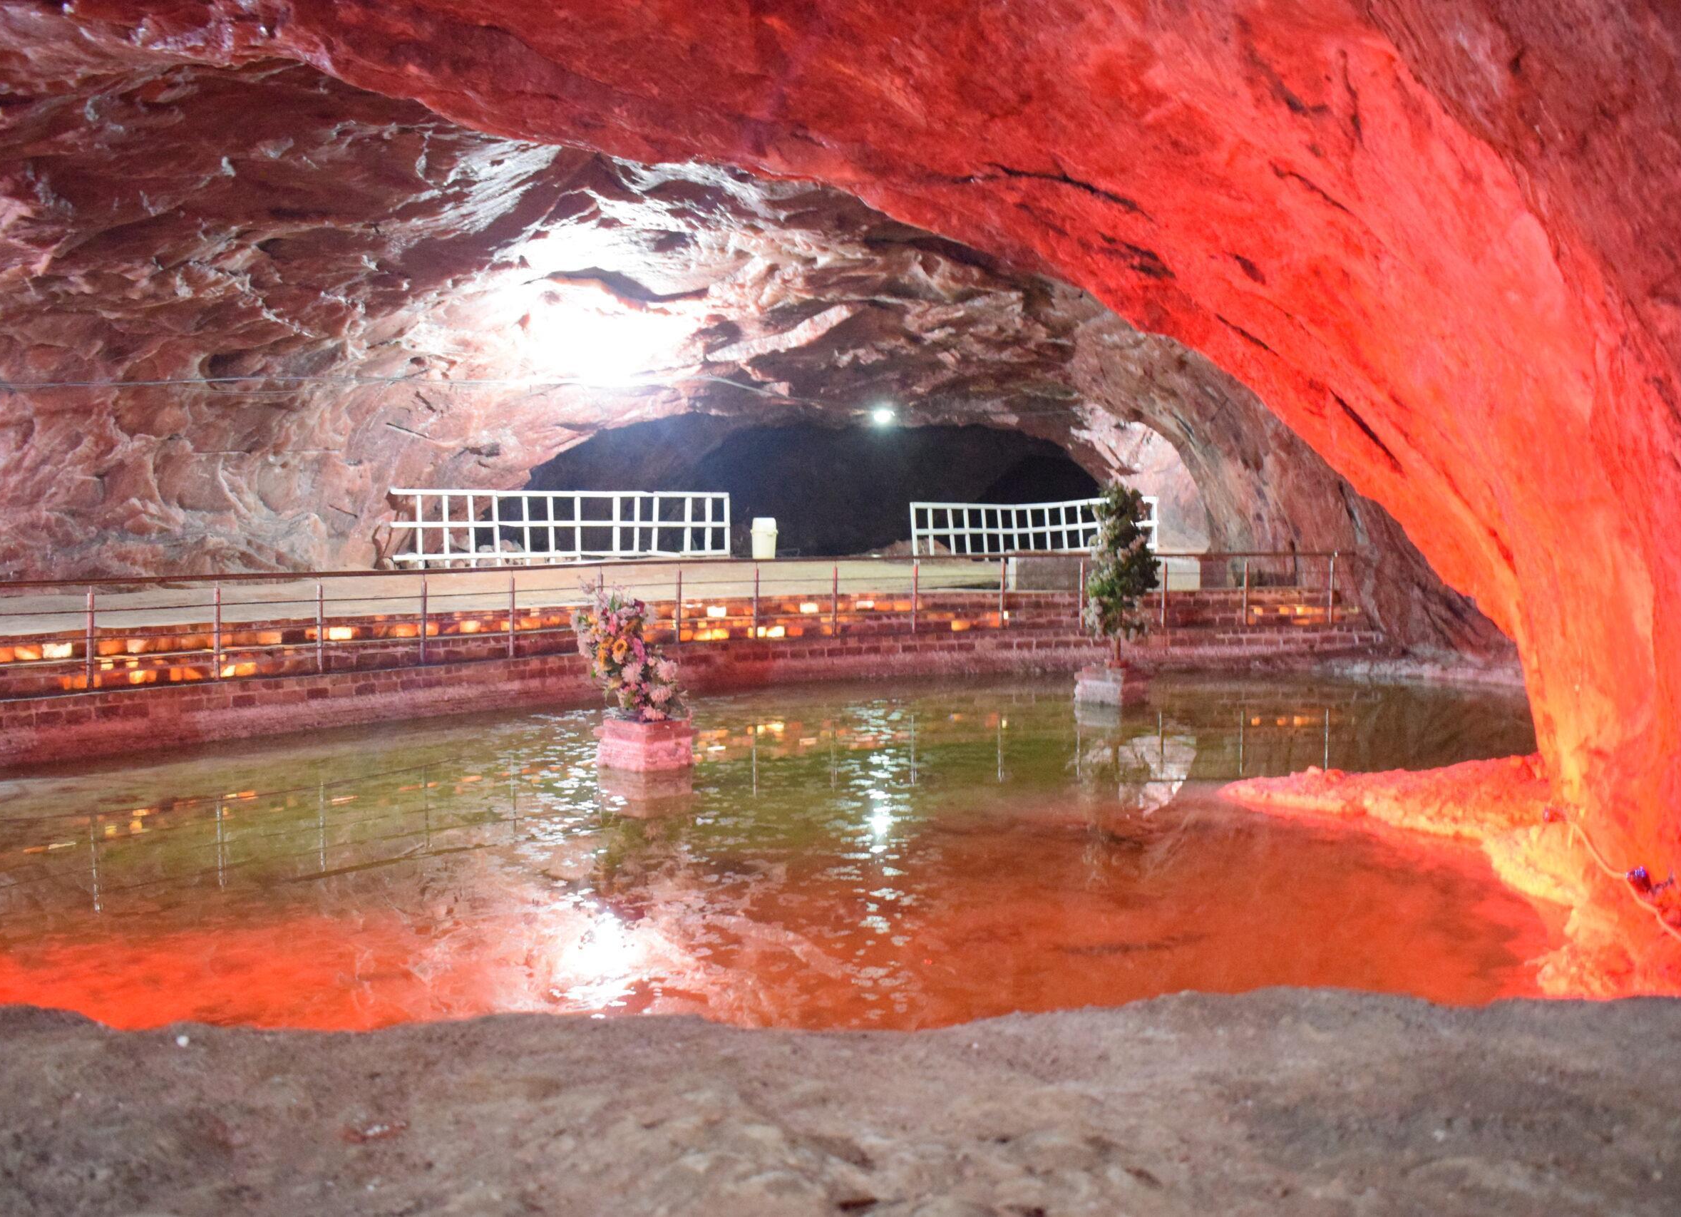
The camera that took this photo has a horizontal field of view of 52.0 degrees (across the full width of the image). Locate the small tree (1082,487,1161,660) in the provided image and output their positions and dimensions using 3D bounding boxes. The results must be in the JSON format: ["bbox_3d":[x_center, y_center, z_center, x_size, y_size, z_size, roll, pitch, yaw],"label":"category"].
[{"bbox_3d":[2.836,-0.374,17.400,0.770,1.810,0.730,1,4,9],"label":"small tree"}]

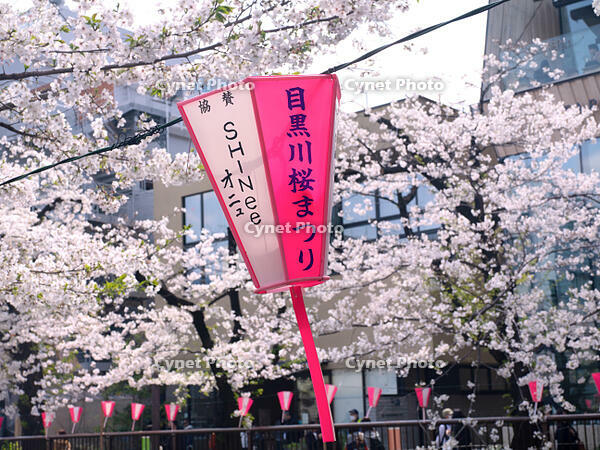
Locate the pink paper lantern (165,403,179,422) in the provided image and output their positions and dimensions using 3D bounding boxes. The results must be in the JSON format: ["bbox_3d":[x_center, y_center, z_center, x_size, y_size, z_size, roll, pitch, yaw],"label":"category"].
[{"bbox_3d":[-3.268,4.808,25.710,0.385,0.439,0.358,0,-6,-7],"label":"pink paper lantern"}]

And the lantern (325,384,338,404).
[{"bbox_3d":[0.713,3.939,23.306,0.385,0.472,0.358,7,-6,3],"label":"lantern"}]

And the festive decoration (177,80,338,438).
[{"bbox_3d":[-0.020,0.096,2.307,0.398,0.801,0.358,-7,-6,-24],"label":"festive decoration"}]

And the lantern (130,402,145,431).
[{"bbox_3d":[-4.287,5.032,26.279,0.385,0.751,0.358,11,-6,-7],"label":"lantern"}]

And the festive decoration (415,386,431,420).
[{"bbox_3d":[2.729,3.949,22.122,0.385,0.736,0.358,-2,-6,7],"label":"festive decoration"}]

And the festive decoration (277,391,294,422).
[{"bbox_3d":[-0.372,4.346,23.951,0.385,0.769,0.358,5,-6,0],"label":"festive decoration"}]

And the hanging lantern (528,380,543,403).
[{"bbox_3d":[4.897,3.458,20.816,0.385,0.439,0.358,-1,-7,13],"label":"hanging lantern"}]

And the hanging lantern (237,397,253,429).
[{"bbox_3d":[-1.389,4.588,24.541,0.385,0.755,0.358,11,-6,-1],"label":"hanging lantern"}]

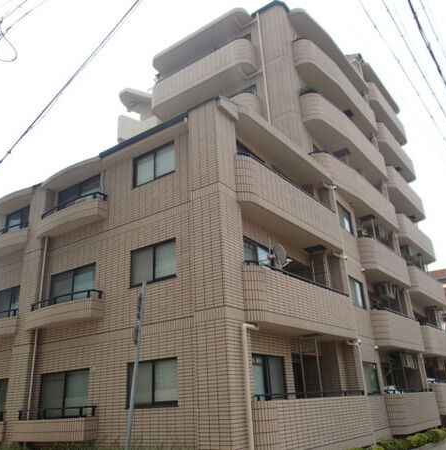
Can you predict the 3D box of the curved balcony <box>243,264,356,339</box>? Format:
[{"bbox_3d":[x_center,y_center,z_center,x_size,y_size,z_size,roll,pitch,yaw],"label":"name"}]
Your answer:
[{"bbox_3d":[1.923,2.162,11.262,0.960,1.330,5.420,-19,-27,34],"label":"curved balcony"}]

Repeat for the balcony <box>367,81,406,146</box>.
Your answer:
[{"bbox_3d":[9.921,-6.695,27.093,1.180,1.400,6.500,-18,-27,34],"label":"balcony"}]

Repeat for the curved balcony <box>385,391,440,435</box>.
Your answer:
[{"bbox_3d":[6.664,6.729,15.665,1.100,1.270,4.550,-19,-27,34],"label":"curved balcony"}]

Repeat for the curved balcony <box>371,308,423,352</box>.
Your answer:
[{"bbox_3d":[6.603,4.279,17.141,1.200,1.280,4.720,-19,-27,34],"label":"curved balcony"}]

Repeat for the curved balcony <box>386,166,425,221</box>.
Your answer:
[{"bbox_3d":[9.932,-1.575,24.472,1.280,1.280,6.100,-19,-27,34],"label":"curved balcony"}]

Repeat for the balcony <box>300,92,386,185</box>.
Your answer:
[{"bbox_3d":[5.400,-3.589,19.014,1.280,1.340,7.050,-19,-27,34],"label":"balcony"}]

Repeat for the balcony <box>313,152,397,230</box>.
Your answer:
[{"bbox_3d":[5.567,-1.100,18.187,1.200,1.380,7.300,-18,-27,34],"label":"balcony"}]

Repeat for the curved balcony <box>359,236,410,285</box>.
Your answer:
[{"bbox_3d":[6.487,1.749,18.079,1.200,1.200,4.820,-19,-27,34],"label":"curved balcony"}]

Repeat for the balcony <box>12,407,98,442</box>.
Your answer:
[{"bbox_3d":[-4.271,4.950,10.709,2.850,0.730,0.500,-16,-25,30],"label":"balcony"}]

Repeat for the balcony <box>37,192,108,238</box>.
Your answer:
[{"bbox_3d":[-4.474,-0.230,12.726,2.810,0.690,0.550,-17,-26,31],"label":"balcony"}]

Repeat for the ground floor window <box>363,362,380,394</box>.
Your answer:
[{"bbox_3d":[4.827,4.985,14.020,0.120,0.970,1.080,-18,-27,34],"label":"ground floor window"}]

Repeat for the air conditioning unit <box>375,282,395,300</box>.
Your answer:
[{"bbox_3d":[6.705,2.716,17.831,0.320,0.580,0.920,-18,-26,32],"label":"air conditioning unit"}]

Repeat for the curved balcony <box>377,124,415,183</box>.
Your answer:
[{"bbox_3d":[10.051,-4.201,26.092,1.190,1.380,6.500,-18,-27,34],"label":"curved balcony"}]

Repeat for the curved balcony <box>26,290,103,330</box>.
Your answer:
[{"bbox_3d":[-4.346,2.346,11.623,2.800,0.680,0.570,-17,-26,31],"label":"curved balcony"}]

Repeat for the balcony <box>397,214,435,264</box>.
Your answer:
[{"bbox_3d":[10.312,0.879,24.055,1.200,1.400,6.500,-18,-27,34],"label":"balcony"}]

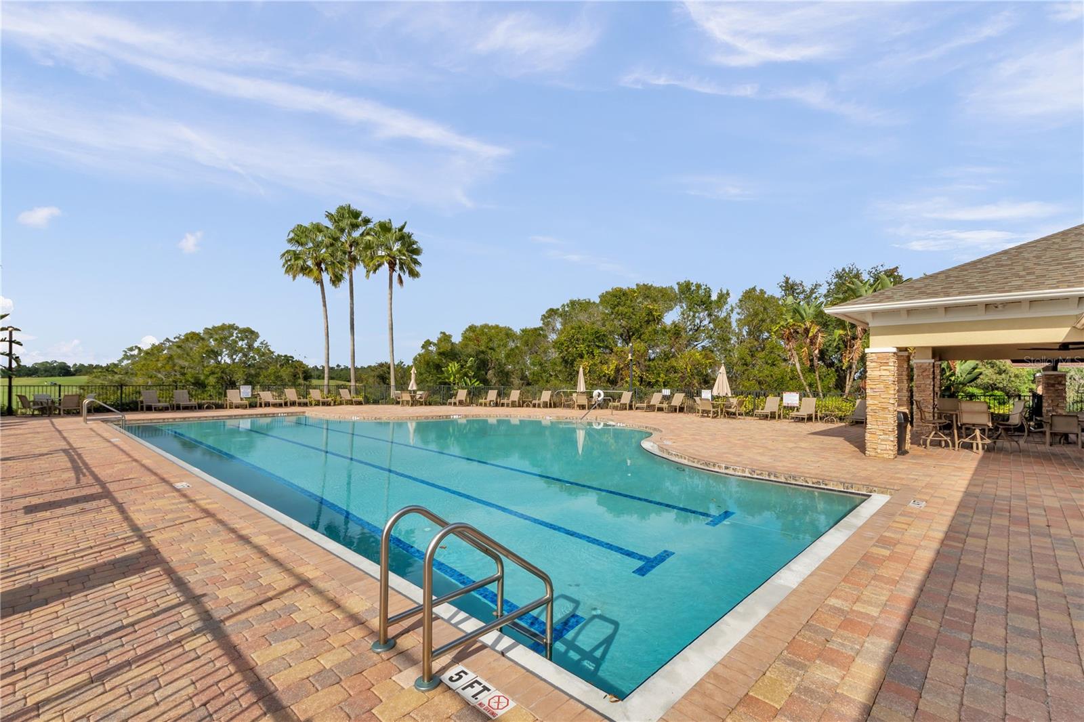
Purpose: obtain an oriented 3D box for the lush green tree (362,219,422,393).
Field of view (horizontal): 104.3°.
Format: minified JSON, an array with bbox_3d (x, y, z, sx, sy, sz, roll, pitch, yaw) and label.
[{"bbox_3d":[-9.847,-3.167,27.894,3.700,11.700,3.700,0,-2,0],"label":"lush green tree"}]

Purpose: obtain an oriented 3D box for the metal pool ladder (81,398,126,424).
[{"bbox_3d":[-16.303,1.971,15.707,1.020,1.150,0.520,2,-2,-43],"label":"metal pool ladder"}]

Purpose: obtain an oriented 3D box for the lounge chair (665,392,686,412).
[{"bbox_3d":[6.694,2.107,21.484,0.660,0.920,1.600,-1,-2,42],"label":"lounge chair"}]

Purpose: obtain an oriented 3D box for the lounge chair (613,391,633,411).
[{"bbox_3d":[4.310,2.134,22.739,0.660,0.920,1.600,-1,-2,37],"label":"lounge chair"}]

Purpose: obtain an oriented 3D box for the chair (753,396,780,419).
[{"bbox_3d":[9.786,2.025,18.263,1.600,0.920,0.660,2,-2,-43],"label":"chair"}]

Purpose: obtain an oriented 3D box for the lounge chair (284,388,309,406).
[{"bbox_3d":[-13.706,2.062,23.552,1.474,0.919,0.711,-1,-2,32],"label":"lounge chair"}]

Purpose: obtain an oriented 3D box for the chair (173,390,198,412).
[{"bbox_3d":[-17.338,1.918,20.491,1.465,0.930,0.711,-1,-2,34],"label":"chair"}]

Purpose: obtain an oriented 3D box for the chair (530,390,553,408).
[{"bbox_3d":[0.026,2.179,23.884,0.711,0.921,1.473,-1,-2,25],"label":"chair"}]

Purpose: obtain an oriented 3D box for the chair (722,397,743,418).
[{"bbox_3d":[8.622,2.098,18.909,0.660,0.860,0.620,-1,-2,30],"label":"chair"}]

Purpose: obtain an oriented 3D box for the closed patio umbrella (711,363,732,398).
[{"bbox_3d":[8.066,1.315,18.861,0.800,2.360,0.800,2,-2,-43],"label":"closed patio umbrella"}]

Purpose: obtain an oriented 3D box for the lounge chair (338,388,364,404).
[{"bbox_3d":[-11.364,2.139,25.195,1.600,0.920,0.660,-1,-2,40],"label":"lounge chair"}]

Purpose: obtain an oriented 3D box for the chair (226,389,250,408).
[{"bbox_3d":[-15.640,1.973,21.642,1.466,0.929,0.711,-1,-3,39],"label":"chair"}]

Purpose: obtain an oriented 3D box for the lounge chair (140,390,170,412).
[{"bbox_3d":[-18.182,1.882,19.837,1.456,0.941,0.711,-1,-2,27],"label":"lounge chair"}]

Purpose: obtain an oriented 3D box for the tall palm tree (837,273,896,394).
[{"bbox_3d":[14.300,-0.586,18.617,2.500,6.200,2.500,0,-2,0],"label":"tall palm tree"}]

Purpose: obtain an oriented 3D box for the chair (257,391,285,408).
[{"bbox_3d":[-14.597,2.082,22.709,1.566,0.804,0.711,-1,-2,33],"label":"chair"}]

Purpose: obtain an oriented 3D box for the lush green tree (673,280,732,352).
[{"bbox_3d":[12.254,-1.581,32.166,4.400,9.220,4.400,0,-2,21],"label":"lush green tree"}]

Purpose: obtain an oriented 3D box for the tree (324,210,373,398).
[{"bbox_3d":[-12.877,-3.718,28.310,3.200,12.800,3.200,0,-2,0],"label":"tree"}]

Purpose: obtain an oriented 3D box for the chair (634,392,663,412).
[{"bbox_3d":[5.619,2.145,21.937,1.461,0.936,0.711,2,-2,-34],"label":"chair"}]

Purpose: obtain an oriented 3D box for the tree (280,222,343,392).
[{"bbox_3d":[-14.497,-3.175,27.009,3.700,11.620,3.700,2,-2,-28],"label":"tree"}]

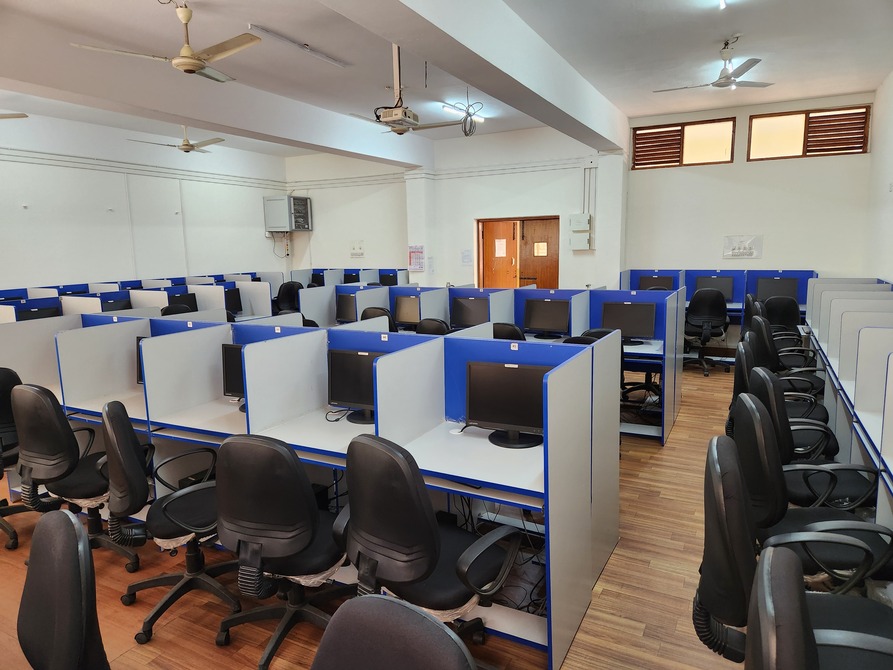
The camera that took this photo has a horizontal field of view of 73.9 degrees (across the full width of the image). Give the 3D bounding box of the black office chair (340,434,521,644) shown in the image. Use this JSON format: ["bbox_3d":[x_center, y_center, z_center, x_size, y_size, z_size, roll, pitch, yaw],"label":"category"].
[{"bbox_3d":[-0.075,0.803,2.178,0.600,0.990,0.620,6,12,41],"label":"black office chair"}]

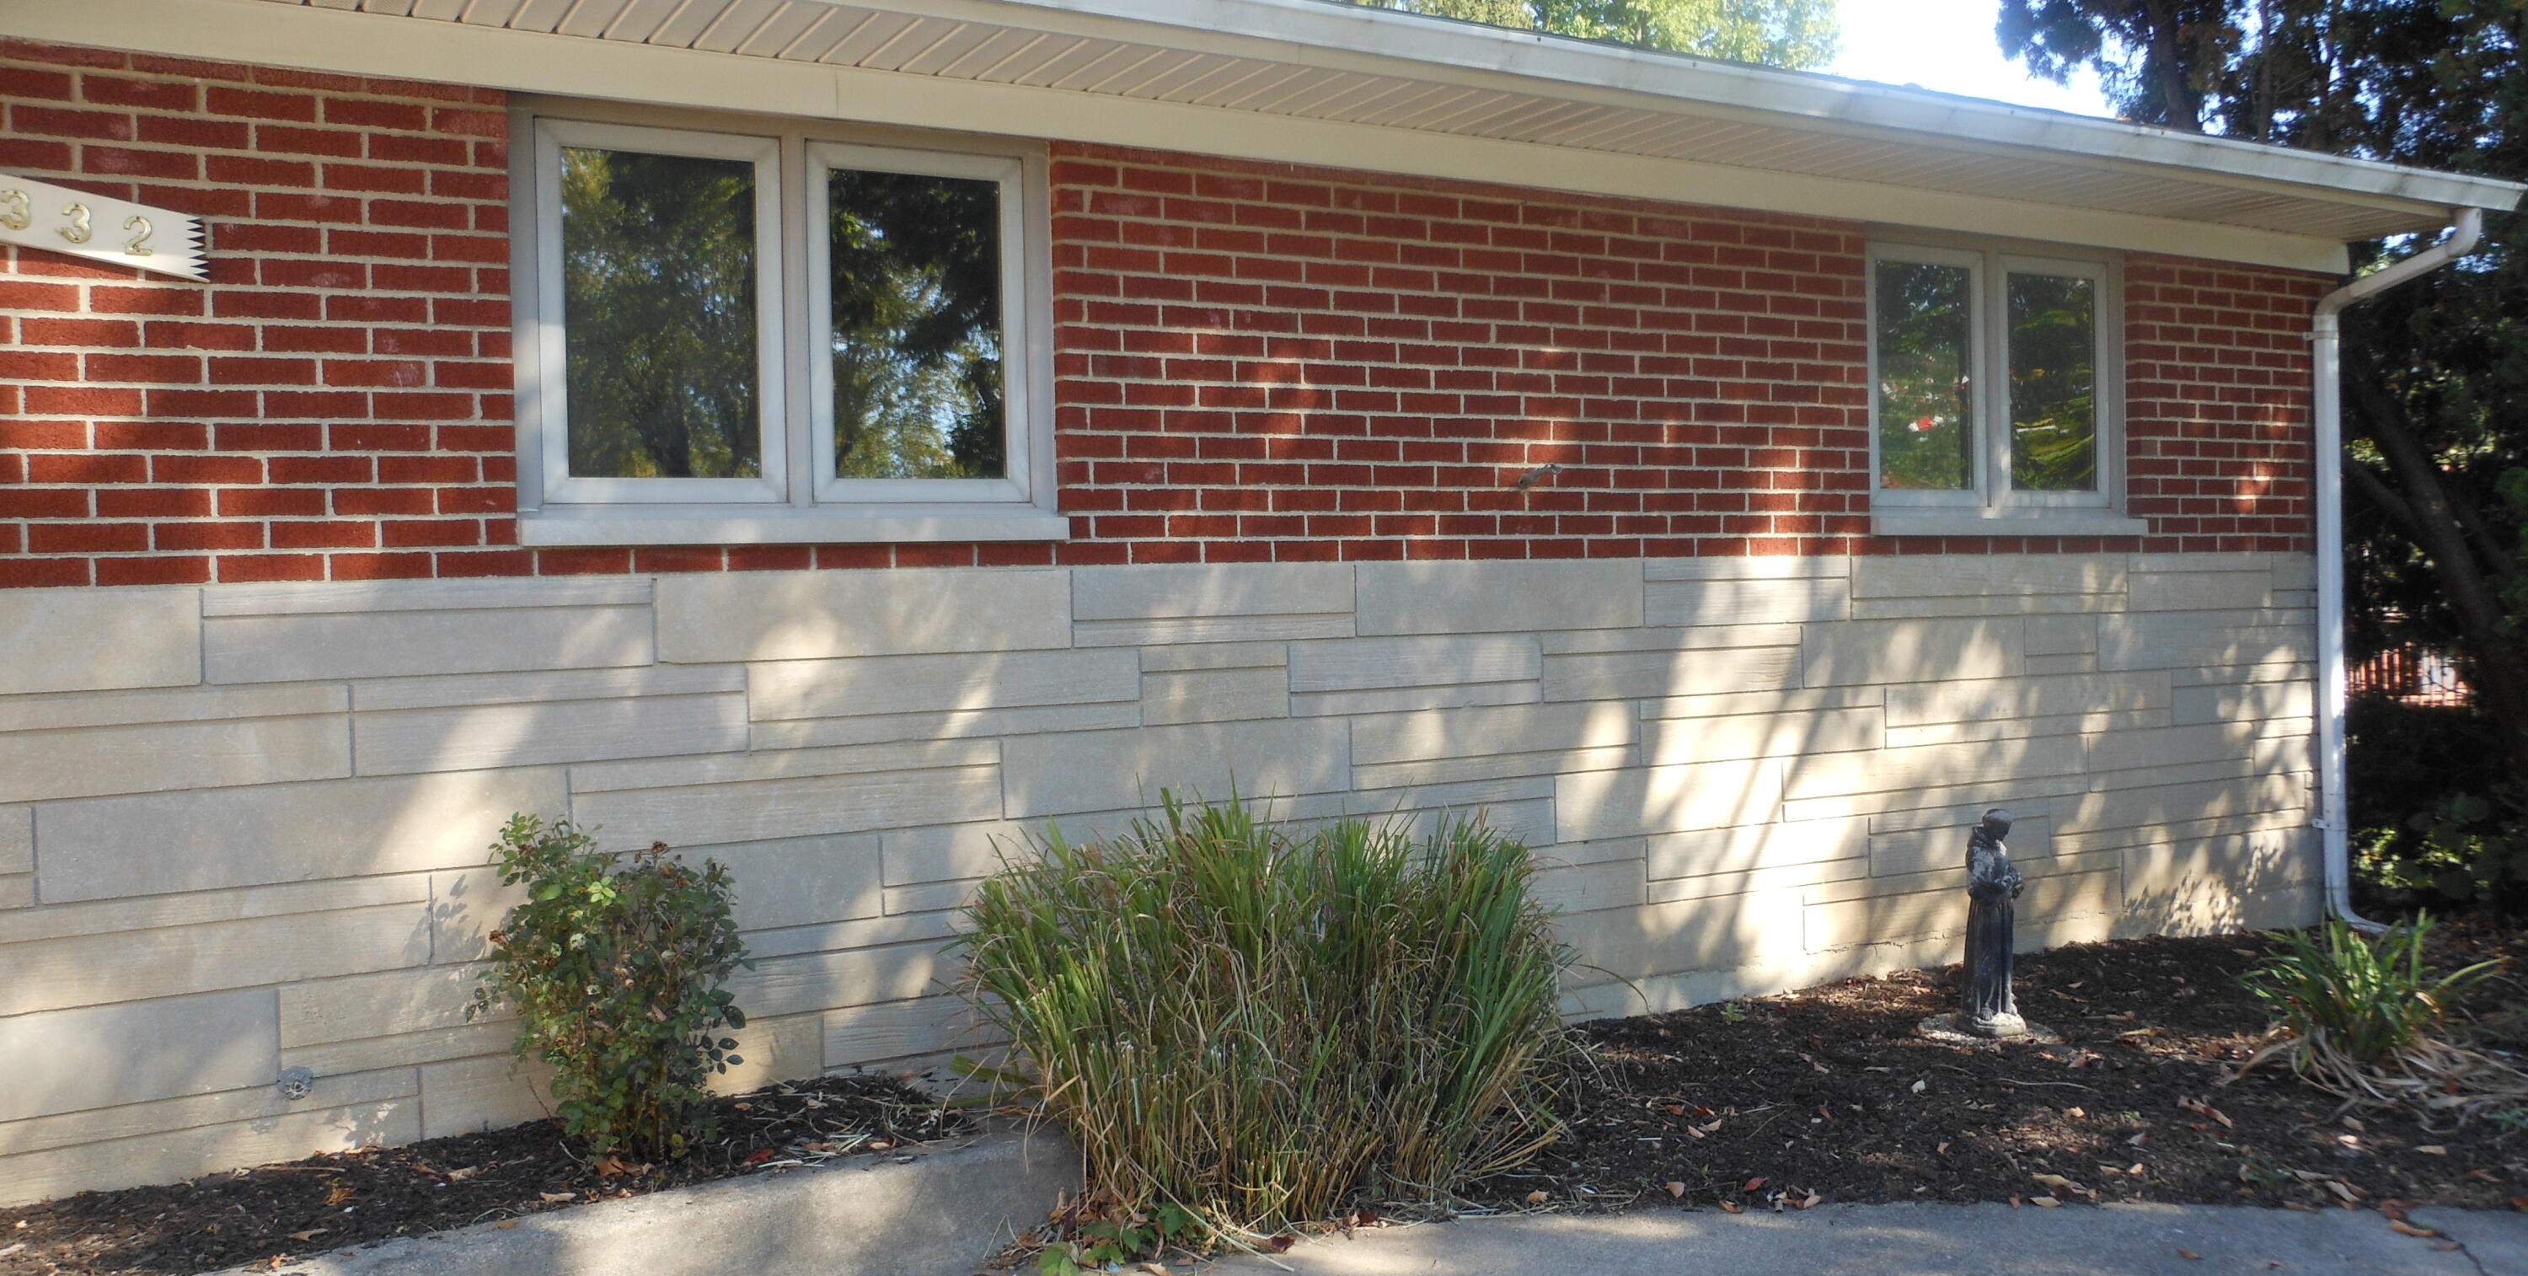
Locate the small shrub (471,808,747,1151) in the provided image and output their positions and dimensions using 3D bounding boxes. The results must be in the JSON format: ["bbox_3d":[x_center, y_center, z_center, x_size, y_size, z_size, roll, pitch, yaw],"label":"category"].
[{"bbox_3d":[-1.405,0.739,4.391,0.600,0.740,0.550,-2,2,-30],"label":"small shrub"}]

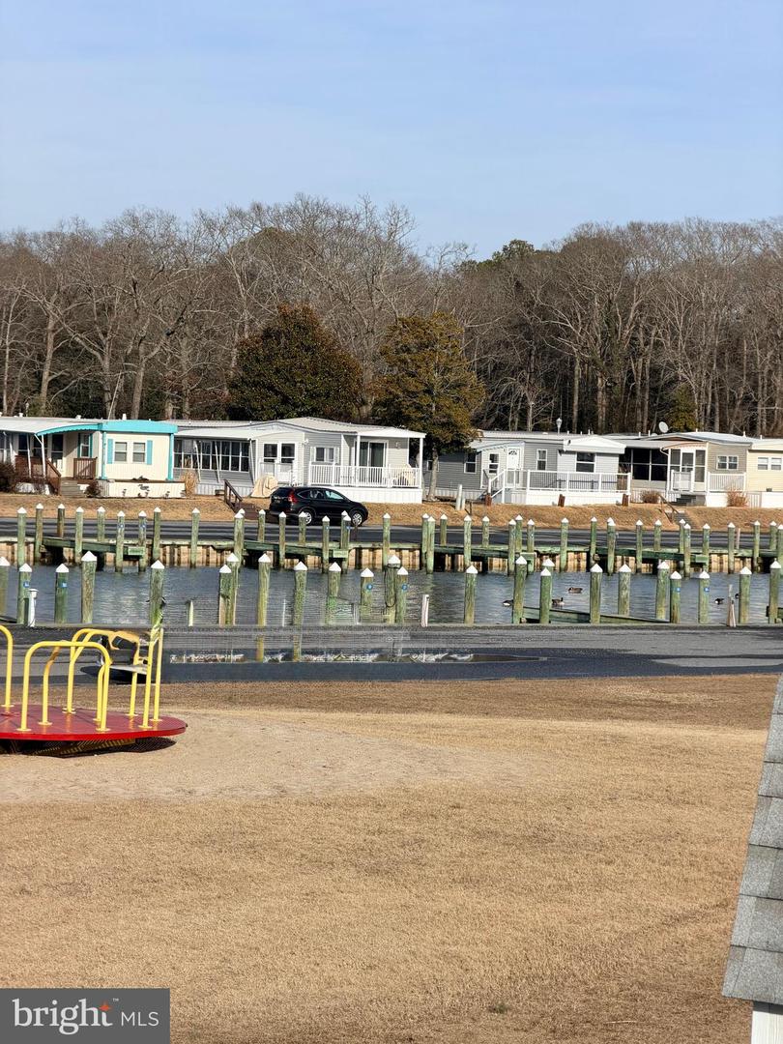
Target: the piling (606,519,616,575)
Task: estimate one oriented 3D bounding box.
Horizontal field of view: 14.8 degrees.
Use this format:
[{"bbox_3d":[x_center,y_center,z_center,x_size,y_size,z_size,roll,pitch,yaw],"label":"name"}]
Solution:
[{"bbox_3d":[8.323,0.951,114.527,0.280,2.050,0.280,2,2,0],"label":"piling"}]

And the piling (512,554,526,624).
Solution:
[{"bbox_3d":[2.969,1.674,69.521,0.260,1.800,0.260,2,1,0],"label":"piling"}]

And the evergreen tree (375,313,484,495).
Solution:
[{"bbox_3d":[1.937,-5.860,153.000,5.400,9.500,5.400,2,1,0],"label":"evergreen tree"}]

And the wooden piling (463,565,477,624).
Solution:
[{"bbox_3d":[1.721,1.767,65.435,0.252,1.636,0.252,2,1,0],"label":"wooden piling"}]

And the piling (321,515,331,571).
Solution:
[{"bbox_3d":[-2.278,0.772,104.023,0.260,1.960,0.260,2,1,0],"label":"piling"}]

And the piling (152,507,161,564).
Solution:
[{"bbox_3d":[-8.166,0.478,105.023,0.260,1.980,0.260,2,1,0],"label":"piling"}]

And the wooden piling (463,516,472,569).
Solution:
[{"bbox_3d":[2.701,0.758,107.523,0.260,1.980,0.260,2,1,0],"label":"wooden piling"}]

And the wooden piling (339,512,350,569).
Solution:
[{"bbox_3d":[-1.604,0.704,105.179,0.260,1.950,0.260,1,2,-33],"label":"wooden piling"}]

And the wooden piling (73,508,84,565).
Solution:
[{"bbox_3d":[-11.011,0.487,106.027,0.280,2.030,0.280,2,2,0],"label":"wooden piling"}]

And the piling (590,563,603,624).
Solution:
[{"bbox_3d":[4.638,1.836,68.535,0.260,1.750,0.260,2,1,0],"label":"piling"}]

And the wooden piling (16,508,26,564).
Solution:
[{"bbox_3d":[-12.087,0.550,98.524,0.290,2.050,0.290,2,1,0],"label":"wooden piling"}]

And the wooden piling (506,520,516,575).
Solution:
[{"bbox_3d":[4.249,0.899,106.397,0.260,1.950,0.260,2,1,0],"label":"wooden piling"}]

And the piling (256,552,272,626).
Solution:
[{"bbox_3d":[-2.777,1.563,65.521,0.265,1.750,0.265,2,1,0],"label":"piling"}]

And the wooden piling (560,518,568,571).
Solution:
[{"bbox_3d":[6.285,0.850,109.614,0.255,1.962,0.255,2,1,0],"label":"wooden piling"}]

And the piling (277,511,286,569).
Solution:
[{"bbox_3d":[-3.790,0.636,104.570,0.260,1.950,0.260,2,1,0],"label":"piling"}]

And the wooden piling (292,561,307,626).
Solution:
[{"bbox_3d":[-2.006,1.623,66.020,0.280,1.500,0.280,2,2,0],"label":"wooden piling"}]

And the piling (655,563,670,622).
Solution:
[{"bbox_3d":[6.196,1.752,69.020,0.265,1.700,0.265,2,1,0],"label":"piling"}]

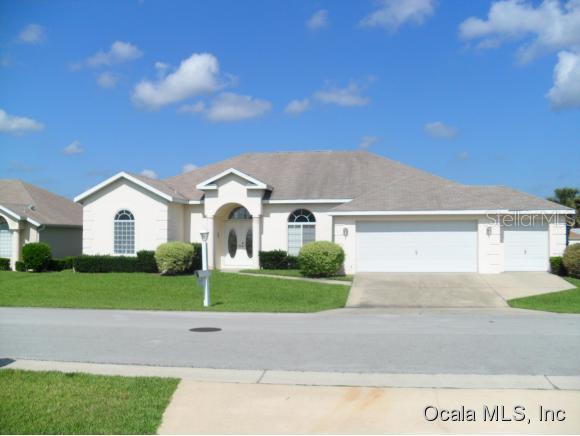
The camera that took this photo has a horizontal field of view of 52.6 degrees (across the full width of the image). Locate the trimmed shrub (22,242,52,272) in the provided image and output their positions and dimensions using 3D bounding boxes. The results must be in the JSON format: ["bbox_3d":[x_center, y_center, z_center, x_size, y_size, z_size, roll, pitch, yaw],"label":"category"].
[{"bbox_3d":[-12.606,1.984,29.300,1.448,1.473,1.450,0,-1,5],"label":"trimmed shrub"}]

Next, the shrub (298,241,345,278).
[{"bbox_3d":[1.218,1.601,22.700,1.779,1.439,1.700,0,-1,5],"label":"shrub"}]

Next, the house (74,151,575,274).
[{"bbox_3d":[1.594,-0.628,30.293,20.050,6.000,13.600,0,-1,5],"label":"house"}]

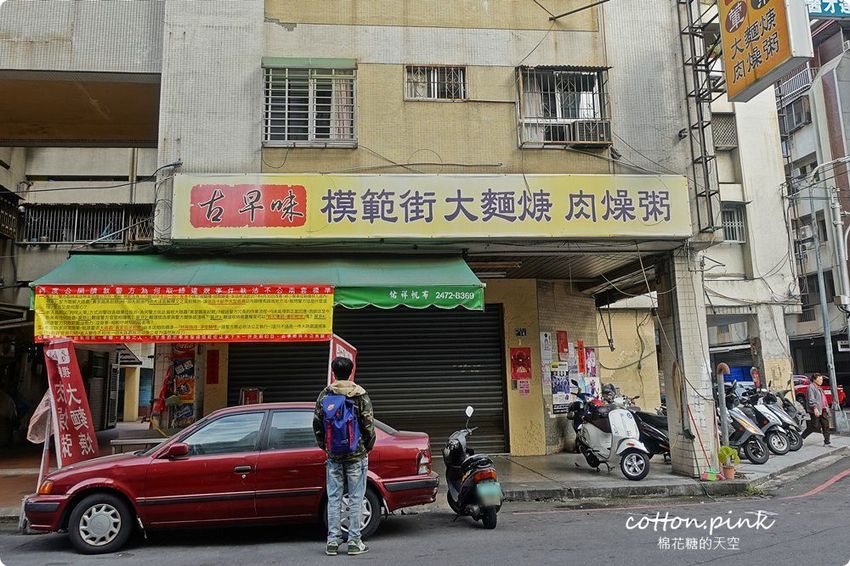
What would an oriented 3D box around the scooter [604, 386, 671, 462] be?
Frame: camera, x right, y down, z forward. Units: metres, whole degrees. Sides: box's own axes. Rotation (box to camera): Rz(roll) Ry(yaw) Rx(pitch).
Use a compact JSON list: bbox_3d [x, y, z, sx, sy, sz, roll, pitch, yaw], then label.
[{"bbox_3d":[3.675,2.328,9.144,0.680,1.120,1.750,0,-9,-11],"label":"scooter"}]

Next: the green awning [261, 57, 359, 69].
[{"bbox_3d":[-1.556,-2.939,7.608,1.260,0.270,0.260,-1,-9,-4],"label":"green awning"}]

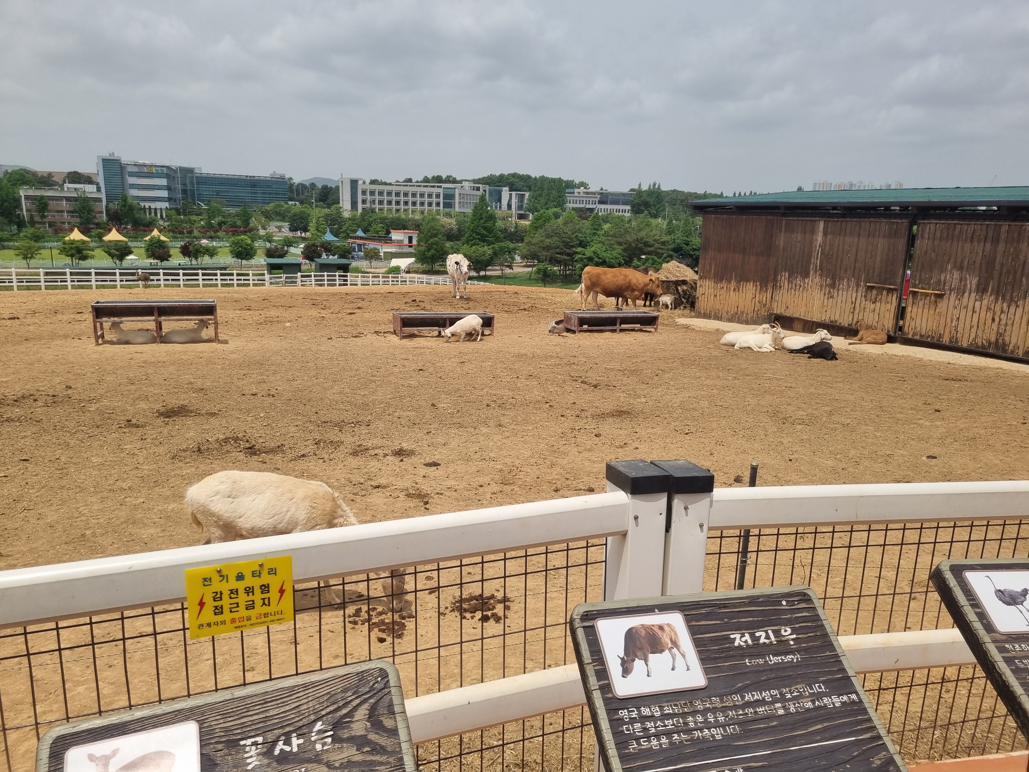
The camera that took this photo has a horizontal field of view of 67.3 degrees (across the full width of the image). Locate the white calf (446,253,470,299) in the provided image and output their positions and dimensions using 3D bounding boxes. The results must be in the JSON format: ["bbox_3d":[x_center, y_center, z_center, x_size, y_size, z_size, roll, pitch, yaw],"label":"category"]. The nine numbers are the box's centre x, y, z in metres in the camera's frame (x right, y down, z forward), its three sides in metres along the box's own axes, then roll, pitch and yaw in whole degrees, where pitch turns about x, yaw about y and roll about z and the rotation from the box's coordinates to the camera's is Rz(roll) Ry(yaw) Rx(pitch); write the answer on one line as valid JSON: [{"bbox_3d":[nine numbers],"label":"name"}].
[{"bbox_3d":[-1.731,-3.445,24.146,0.680,1.390,2.100,-1,13,-8],"label":"white calf"}]

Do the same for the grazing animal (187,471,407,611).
[{"bbox_3d":[-1.364,0.976,4.872,1.330,0.887,0.380,1,13,1],"label":"grazing animal"}]

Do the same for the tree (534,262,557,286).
[{"bbox_3d":[2.783,-9.920,68.760,2.153,2.166,2.153,1,13,0],"label":"tree"}]

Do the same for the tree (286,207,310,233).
[{"bbox_3d":[-53.102,-40.496,189.284,6.126,6.451,6.126,1,13,0],"label":"tree"}]

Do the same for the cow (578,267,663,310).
[{"bbox_3d":[3.042,-2.816,22.362,2.380,1.241,0.660,1,13,-2],"label":"cow"}]

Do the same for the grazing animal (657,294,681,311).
[{"bbox_3d":[4.458,-2.407,22.251,0.660,0.440,0.200,2,13,5],"label":"grazing animal"}]

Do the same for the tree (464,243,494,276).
[{"bbox_3d":[-4.130,-14.737,90.586,3.408,3.728,3.408,1,13,0],"label":"tree"}]

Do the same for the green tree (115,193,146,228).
[{"bbox_3d":[-101.840,-46.126,203.989,8.316,9.107,8.316,1,13,0],"label":"green tree"}]

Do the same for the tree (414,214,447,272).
[{"bbox_3d":[-10.744,-18.148,98.186,4.222,7.338,4.222,1,13,0],"label":"tree"}]

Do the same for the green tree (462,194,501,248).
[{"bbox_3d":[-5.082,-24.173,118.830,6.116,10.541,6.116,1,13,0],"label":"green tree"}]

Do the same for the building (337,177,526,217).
[{"bbox_3d":[-34.005,-83.472,346.630,97.000,16.000,14.000,-10,17,-40],"label":"building"}]

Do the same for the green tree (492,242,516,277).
[{"bbox_3d":[-1.198,-14.332,87.550,2.654,4.052,2.654,1,13,0],"label":"green tree"}]

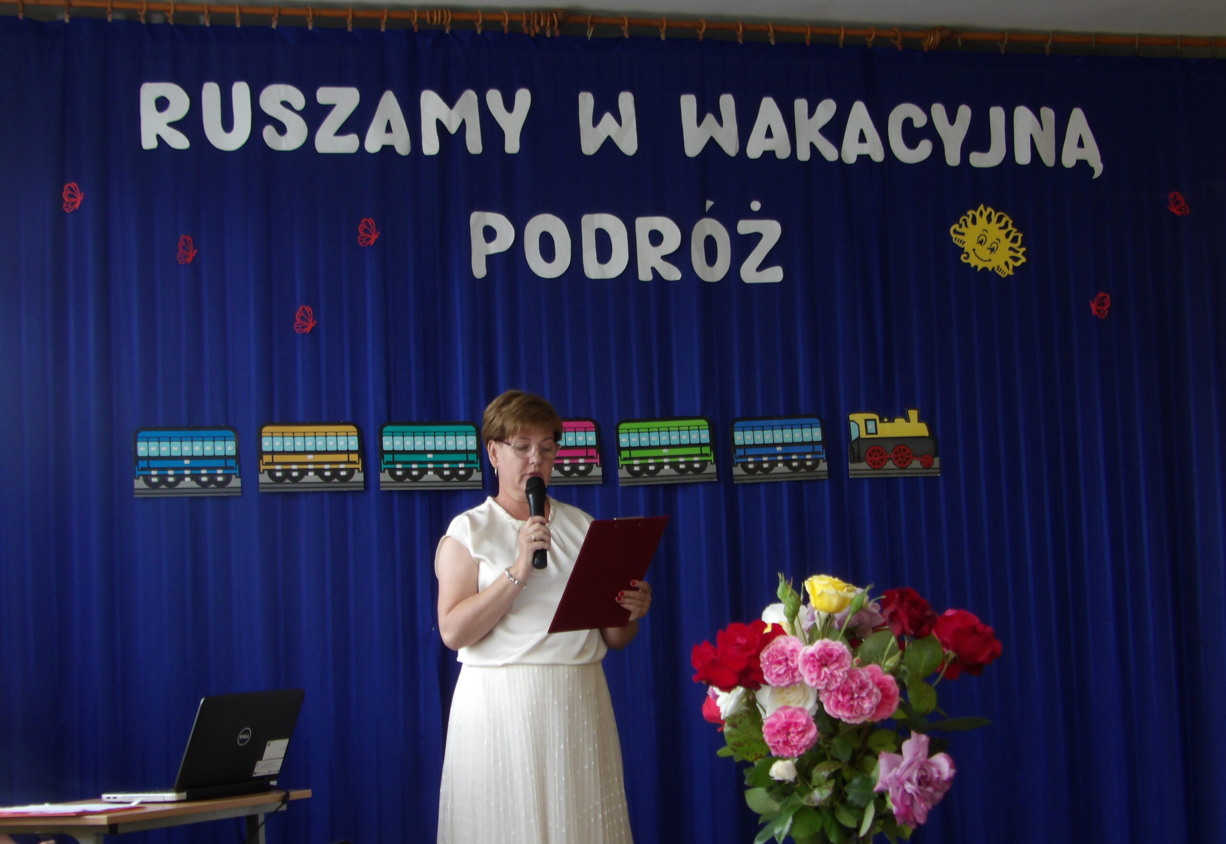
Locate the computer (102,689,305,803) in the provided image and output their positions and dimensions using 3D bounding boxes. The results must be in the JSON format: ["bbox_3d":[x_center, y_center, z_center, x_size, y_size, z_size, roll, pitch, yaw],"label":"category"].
[{"bbox_3d":[-1.026,0.810,5.420,0.333,0.249,0.376,-5,-6,28],"label":"computer"}]

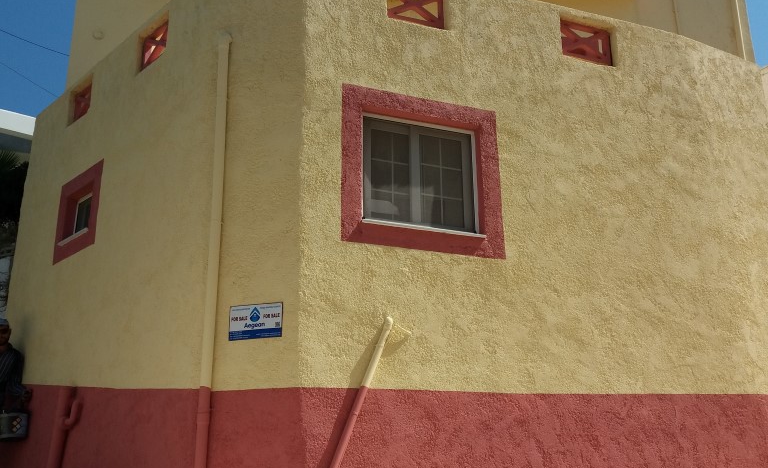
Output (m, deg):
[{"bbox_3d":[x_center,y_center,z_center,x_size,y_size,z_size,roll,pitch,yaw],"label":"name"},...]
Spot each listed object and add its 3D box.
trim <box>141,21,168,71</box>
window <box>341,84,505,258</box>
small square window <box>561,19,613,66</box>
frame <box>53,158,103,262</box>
[{"bbox_3d":[-2.277,-1.925,8.466,0.080,0.440,0.570,16,-25,-41],"label":"trim"},{"bbox_3d":[0.340,-0.528,7.338,1.548,1.447,0.130,7,-20,-22],"label":"window"},{"bbox_3d":[2.082,-1.970,8.681,0.660,0.480,0.100,7,-20,-22],"label":"small square window"},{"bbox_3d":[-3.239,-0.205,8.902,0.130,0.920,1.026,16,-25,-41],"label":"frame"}]

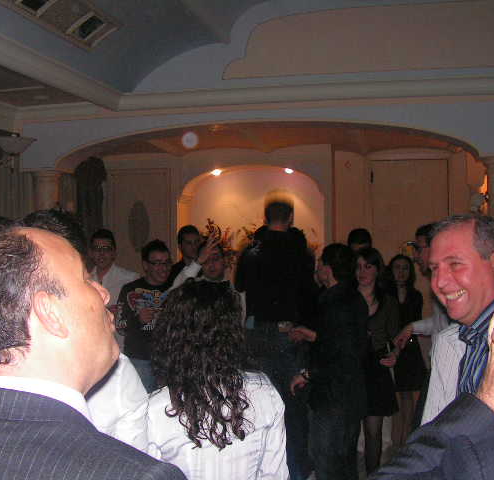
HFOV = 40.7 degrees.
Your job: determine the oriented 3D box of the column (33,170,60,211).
[{"bbox_3d":[-2.008,0.551,6.700,0.320,2.500,0.320,0,-2,0],"label":"column"}]

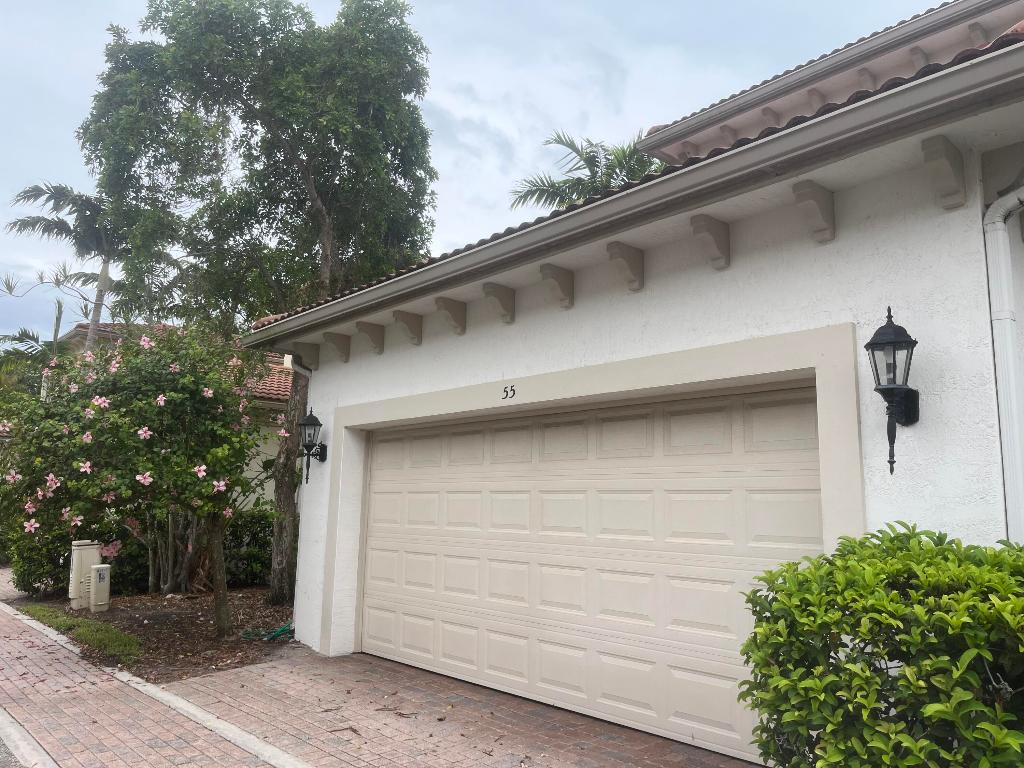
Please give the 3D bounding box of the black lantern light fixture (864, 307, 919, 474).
[{"bbox_3d":[1.742,0.029,3.503,0.290,0.770,0.225,9,-12,-41],"label":"black lantern light fixture"}]

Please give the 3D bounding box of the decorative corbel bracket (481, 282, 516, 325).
[{"bbox_3d":[-0.104,-0.607,5.734,0.245,0.260,0.092,9,-12,-41],"label":"decorative corbel bracket"}]

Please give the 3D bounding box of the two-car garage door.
[{"bbox_3d":[0.196,1.244,5.706,0.080,2.090,4.770,9,-12,-41],"label":"two-car garage door"}]

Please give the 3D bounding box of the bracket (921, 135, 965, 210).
[{"bbox_3d":[1.953,-0.935,3.480,0.245,0.260,0.092,9,-12,-41],"label":"bracket"}]

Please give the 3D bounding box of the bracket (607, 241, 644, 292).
[{"bbox_3d":[0.717,-0.738,4.835,0.245,0.260,0.092,9,-12,-41],"label":"bracket"}]

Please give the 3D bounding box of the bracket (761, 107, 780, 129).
[{"bbox_3d":[3.294,-3.345,9.780,0.245,0.260,0.092,9,-12,-41],"label":"bracket"}]

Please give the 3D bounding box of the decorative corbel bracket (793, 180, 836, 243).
[{"bbox_3d":[1.564,-0.885,3.976,0.253,0.254,0.087,9,-12,-41],"label":"decorative corbel bracket"}]

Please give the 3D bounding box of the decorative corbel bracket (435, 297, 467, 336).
[{"bbox_3d":[-0.497,-0.551,6.263,0.253,0.254,0.087,9,-12,-41],"label":"decorative corbel bracket"}]

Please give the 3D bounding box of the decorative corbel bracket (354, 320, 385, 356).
[{"bbox_3d":[-1.320,-0.418,7.175,0.253,0.254,0.087,9,-12,-41],"label":"decorative corbel bracket"}]

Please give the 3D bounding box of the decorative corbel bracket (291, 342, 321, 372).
[{"bbox_3d":[-2.172,-0.280,8.120,0.253,0.254,0.087,9,-12,-41],"label":"decorative corbel bracket"}]

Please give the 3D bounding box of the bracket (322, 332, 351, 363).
[{"bbox_3d":[-1.742,-0.349,7.644,0.253,0.254,0.087,9,-12,-41],"label":"bracket"}]

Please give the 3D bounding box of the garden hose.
[{"bbox_3d":[-2.616,2.631,8.242,0.600,0.125,0.636,4,-10,-17],"label":"garden hose"}]

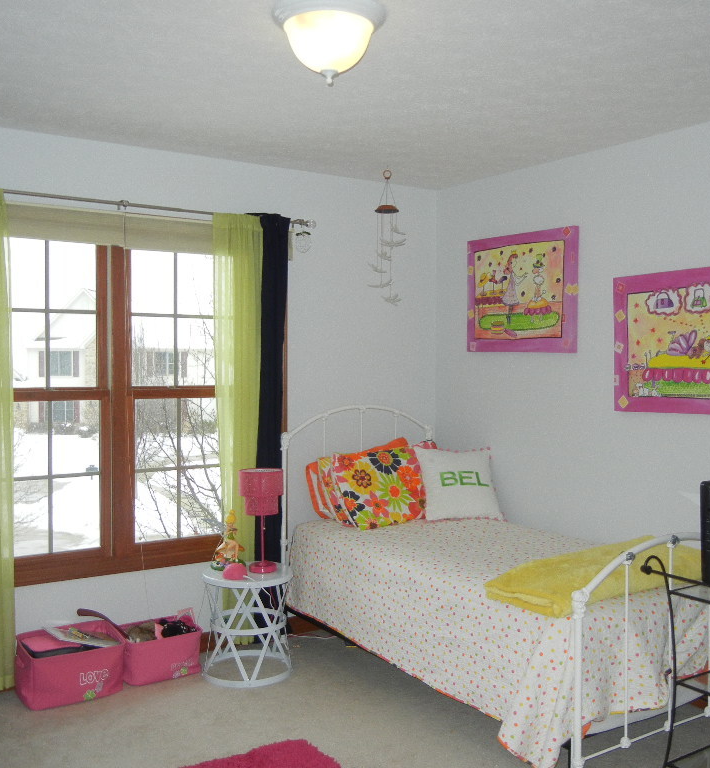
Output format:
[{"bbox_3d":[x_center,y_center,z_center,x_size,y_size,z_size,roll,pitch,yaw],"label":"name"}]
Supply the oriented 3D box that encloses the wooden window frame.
[{"bbox_3d":[-1.122,0.054,4.142,1.830,1.670,0.100,-1,2,-34],"label":"wooden window frame"}]

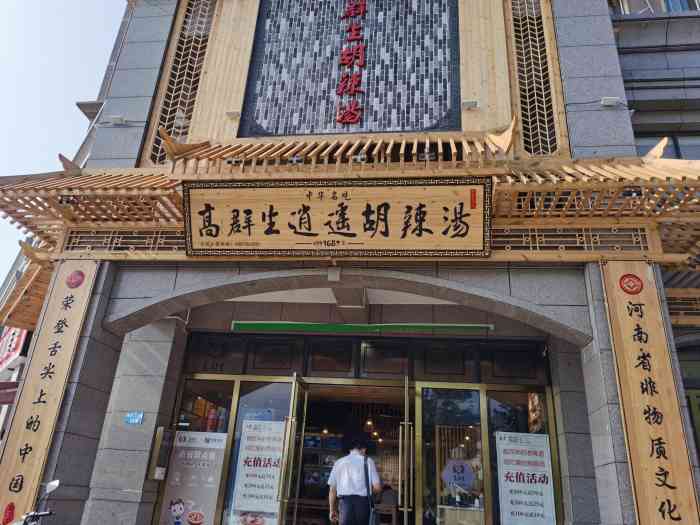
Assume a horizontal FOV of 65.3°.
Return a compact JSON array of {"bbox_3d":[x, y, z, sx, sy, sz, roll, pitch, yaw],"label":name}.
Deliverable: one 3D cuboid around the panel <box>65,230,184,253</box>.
[{"bbox_3d":[-2.987,-0.267,7.384,1.736,0.327,0.100,0,-23,8],"label":"panel"}]

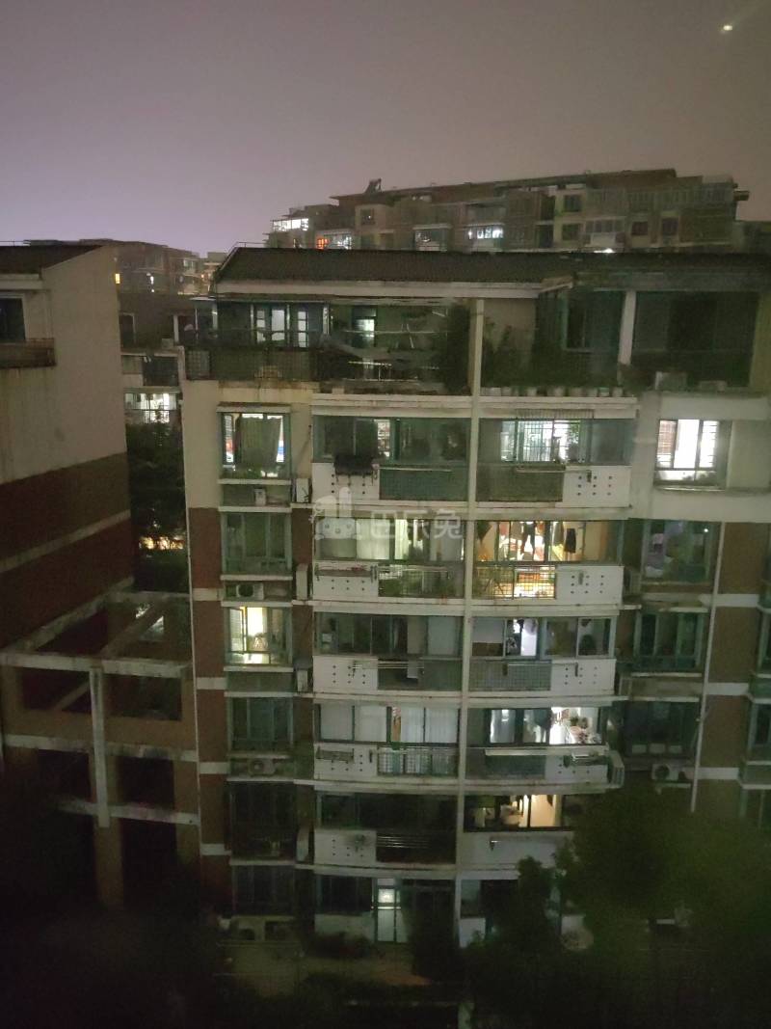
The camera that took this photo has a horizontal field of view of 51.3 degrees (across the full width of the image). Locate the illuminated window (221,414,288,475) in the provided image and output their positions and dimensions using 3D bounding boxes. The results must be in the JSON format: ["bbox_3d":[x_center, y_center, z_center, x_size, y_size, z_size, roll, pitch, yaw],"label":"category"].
[{"bbox_3d":[-3.681,-2.040,22.706,1.850,1.762,0.450,1,12,-1],"label":"illuminated window"}]

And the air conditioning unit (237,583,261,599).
[{"bbox_3d":[-3.955,2.271,23.486,0.790,0.530,0.320,1,12,-1],"label":"air conditioning unit"}]

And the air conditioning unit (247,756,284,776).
[{"bbox_3d":[-3.770,7.770,24.733,0.880,0.540,0.330,1,12,-1],"label":"air conditioning unit"}]

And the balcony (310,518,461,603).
[{"bbox_3d":[0.139,1.134,23.948,4.378,2.503,1.500,1,11,2],"label":"balcony"}]

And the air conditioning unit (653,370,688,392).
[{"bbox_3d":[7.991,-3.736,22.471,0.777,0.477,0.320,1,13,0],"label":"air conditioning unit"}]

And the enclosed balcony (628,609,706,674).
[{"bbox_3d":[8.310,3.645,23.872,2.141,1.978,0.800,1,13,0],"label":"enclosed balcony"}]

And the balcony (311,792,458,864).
[{"bbox_3d":[0.001,9.598,25.473,4.378,2.551,1.400,1,13,0],"label":"balcony"}]

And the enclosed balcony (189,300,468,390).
[{"bbox_3d":[-1.639,-4.825,22.987,7.507,2.350,2.400,1,12,-1],"label":"enclosed balcony"}]

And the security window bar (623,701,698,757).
[{"bbox_3d":[8.305,6.410,24.534,2.115,1.802,0.600,1,12,-1],"label":"security window bar"}]

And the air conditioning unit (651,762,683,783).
[{"bbox_3d":[8.623,7.881,24.689,0.824,0.619,0.320,1,13,0],"label":"air conditioning unit"}]

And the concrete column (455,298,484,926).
[{"bbox_3d":[2.421,3.921,23.761,0.210,19.901,0.240,1,11,0],"label":"concrete column"}]

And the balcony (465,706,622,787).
[{"bbox_3d":[4.578,6.710,24.246,4.474,2.580,1.350,1,13,0],"label":"balcony"}]

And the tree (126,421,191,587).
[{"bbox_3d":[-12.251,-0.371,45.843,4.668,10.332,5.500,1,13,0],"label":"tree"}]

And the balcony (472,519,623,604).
[{"bbox_3d":[4.631,1.233,23.552,4.284,2.513,1.400,1,13,0],"label":"balcony"}]

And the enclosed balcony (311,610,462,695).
[{"bbox_3d":[0.100,3.910,24.175,4.346,2.562,1.400,1,13,0],"label":"enclosed balcony"}]

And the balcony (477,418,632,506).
[{"bbox_3d":[4.715,-1.583,22.910,4.270,2.482,1.400,1,13,0],"label":"balcony"}]

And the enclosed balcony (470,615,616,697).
[{"bbox_3d":[4.612,4.057,24.199,4.121,2.479,1.200,1,12,-1],"label":"enclosed balcony"}]

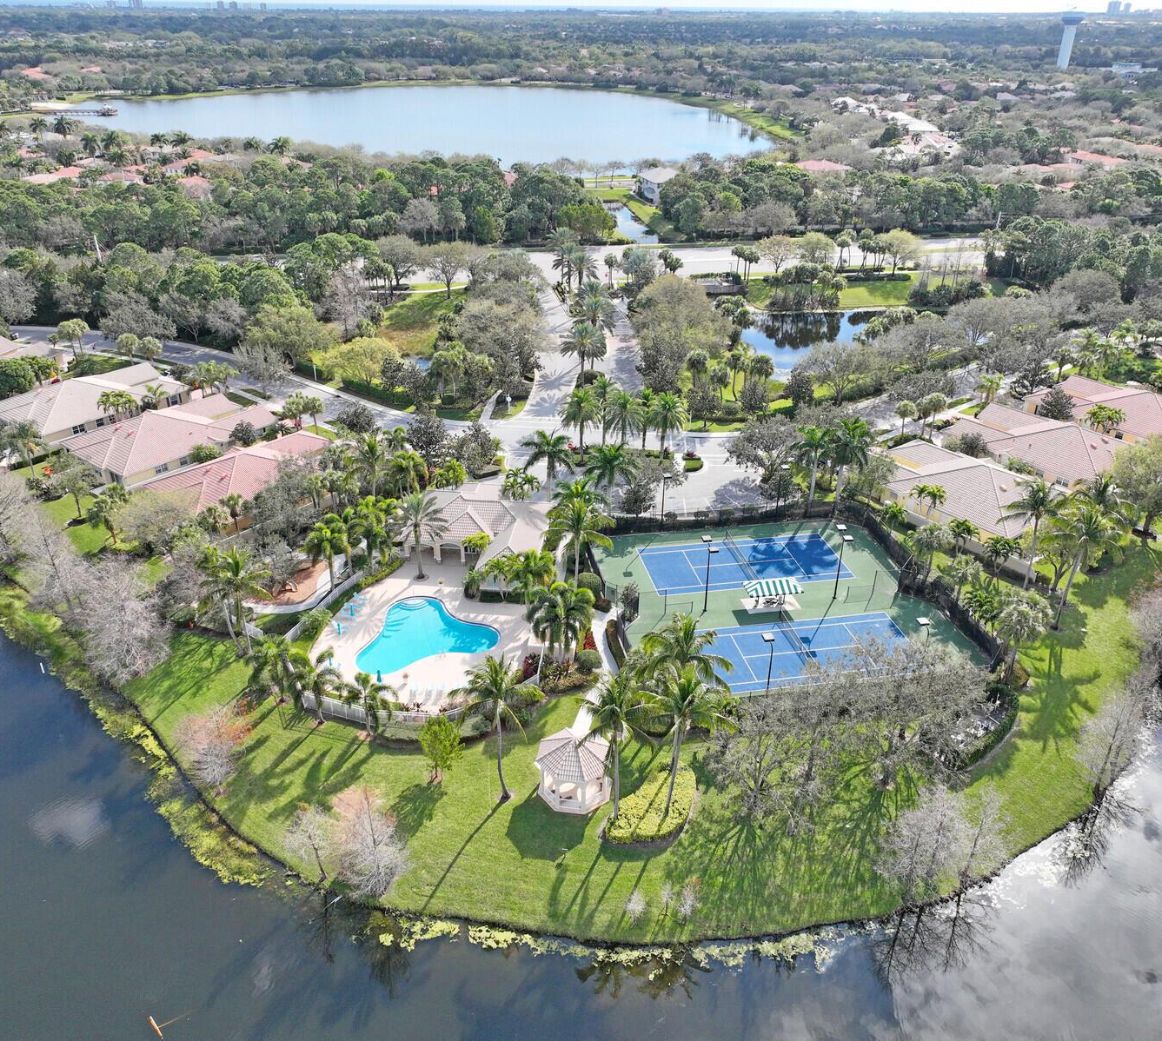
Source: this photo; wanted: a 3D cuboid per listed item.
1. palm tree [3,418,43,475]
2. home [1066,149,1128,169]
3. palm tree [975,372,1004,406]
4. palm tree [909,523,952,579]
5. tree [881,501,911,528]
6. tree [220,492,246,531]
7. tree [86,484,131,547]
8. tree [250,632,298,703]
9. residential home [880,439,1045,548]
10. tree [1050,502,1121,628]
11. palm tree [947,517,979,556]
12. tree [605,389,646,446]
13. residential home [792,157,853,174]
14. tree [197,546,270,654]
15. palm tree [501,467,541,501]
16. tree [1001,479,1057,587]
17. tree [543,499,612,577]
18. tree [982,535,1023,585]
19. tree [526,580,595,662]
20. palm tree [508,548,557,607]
[{"bbox_3d":[-76.497,-9.675,133.446,5.700,8.450,5.700,-16,32,-28],"label":"palm tree"},{"bbox_3d":[217.999,-151.855,406.321,15.000,5.800,25.000,1,28,0],"label":"home"},{"bbox_3d":[68.609,-21.872,162.017,4.400,5.350,4.400,12,30,21],"label":"palm tree"},{"bbox_3d":[40.201,4.086,111.040,4.800,7.620,4.700,1,28,0],"label":"palm tree"},{"bbox_3d":[40.186,-0.487,123.377,3.600,3.970,3.500,1,28,0],"label":"tree"},{"bbox_3d":[-43.044,-0.531,119.784,3.400,5.860,3.400,-10,30,-19],"label":"tree"},{"bbox_3d":[-58.112,-0.141,117.688,4.600,6.600,4.600,1,28,0],"label":"tree"},{"bbox_3d":[-28.926,14.175,91.428,4.500,7.280,4.400,1,28,0],"label":"tree"},{"bbox_3d":[50.604,-5.459,129.732,17.100,6.700,25.500,-20,34,-33],"label":"residential home"},{"bbox_3d":[52.329,5.499,102.224,7.800,14.000,7.800,1,28,0],"label":"tree"},{"bbox_3d":[46.069,2.275,116.733,4.058,5.401,4.058,1,28,0],"label":"palm tree"},{"bbox_3d":[6.153,-13.119,138.865,6.031,10.946,6.031,1,28,0],"label":"tree"},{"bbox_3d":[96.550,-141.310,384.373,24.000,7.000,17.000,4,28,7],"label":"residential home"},{"bbox_3d":[-34.206,8.169,96.644,7.160,12.550,7.160,0,28,0],"label":"tree"},{"bbox_3d":[-7.739,-3.755,125.586,5.200,6.700,5.200,0,28,0],"label":"palm tree"},{"bbox_3d":[50.070,2.081,109.093,6.882,13.020,6.882,1,28,0],"label":"tree"},{"bbox_3d":[-0.209,2.813,108.055,7.670,11.760,7.670,0,28,0],"label":"tree"},{"bbox_3d":[49.515,4.301,113.643,4.600,4.930,4.100,1,28,0],"label":"tree"},{"bbox_3d":[-1.971,10.786,96.136,6.500,9.240,6.000,1,28,0],"label":"tree"},{"bbox_3d":[-5.291,7.151,103.375,5.000,8.600,5.000,1,28,0],"label":"palm tree"}]

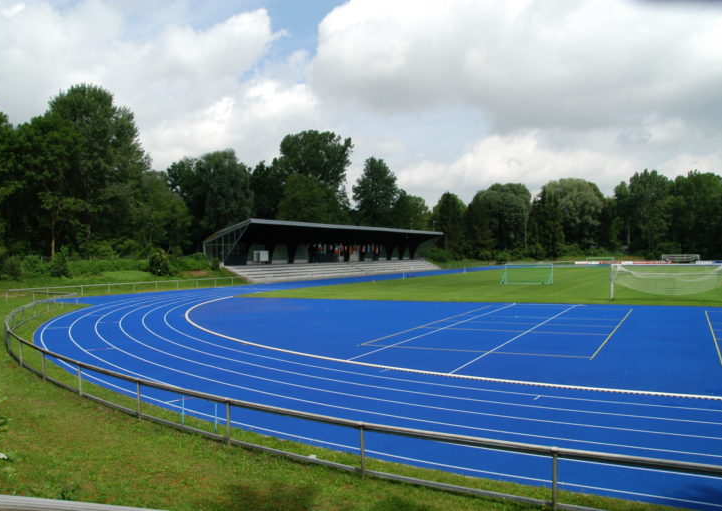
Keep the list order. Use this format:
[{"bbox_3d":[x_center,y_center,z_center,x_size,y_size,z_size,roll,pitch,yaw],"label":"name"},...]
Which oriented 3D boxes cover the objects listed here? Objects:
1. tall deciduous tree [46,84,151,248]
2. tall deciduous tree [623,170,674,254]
[{"bbox_3d":[-36.500,-11.400,80.000,14.700,24.800,14.000,0,0,0],"label":"tall deciduous tree"},{"bbox_3d":[83.120,-11.900,167.000,15.700,26.700,14.100,0,0,0],"label":"tall deciduous tree"}]

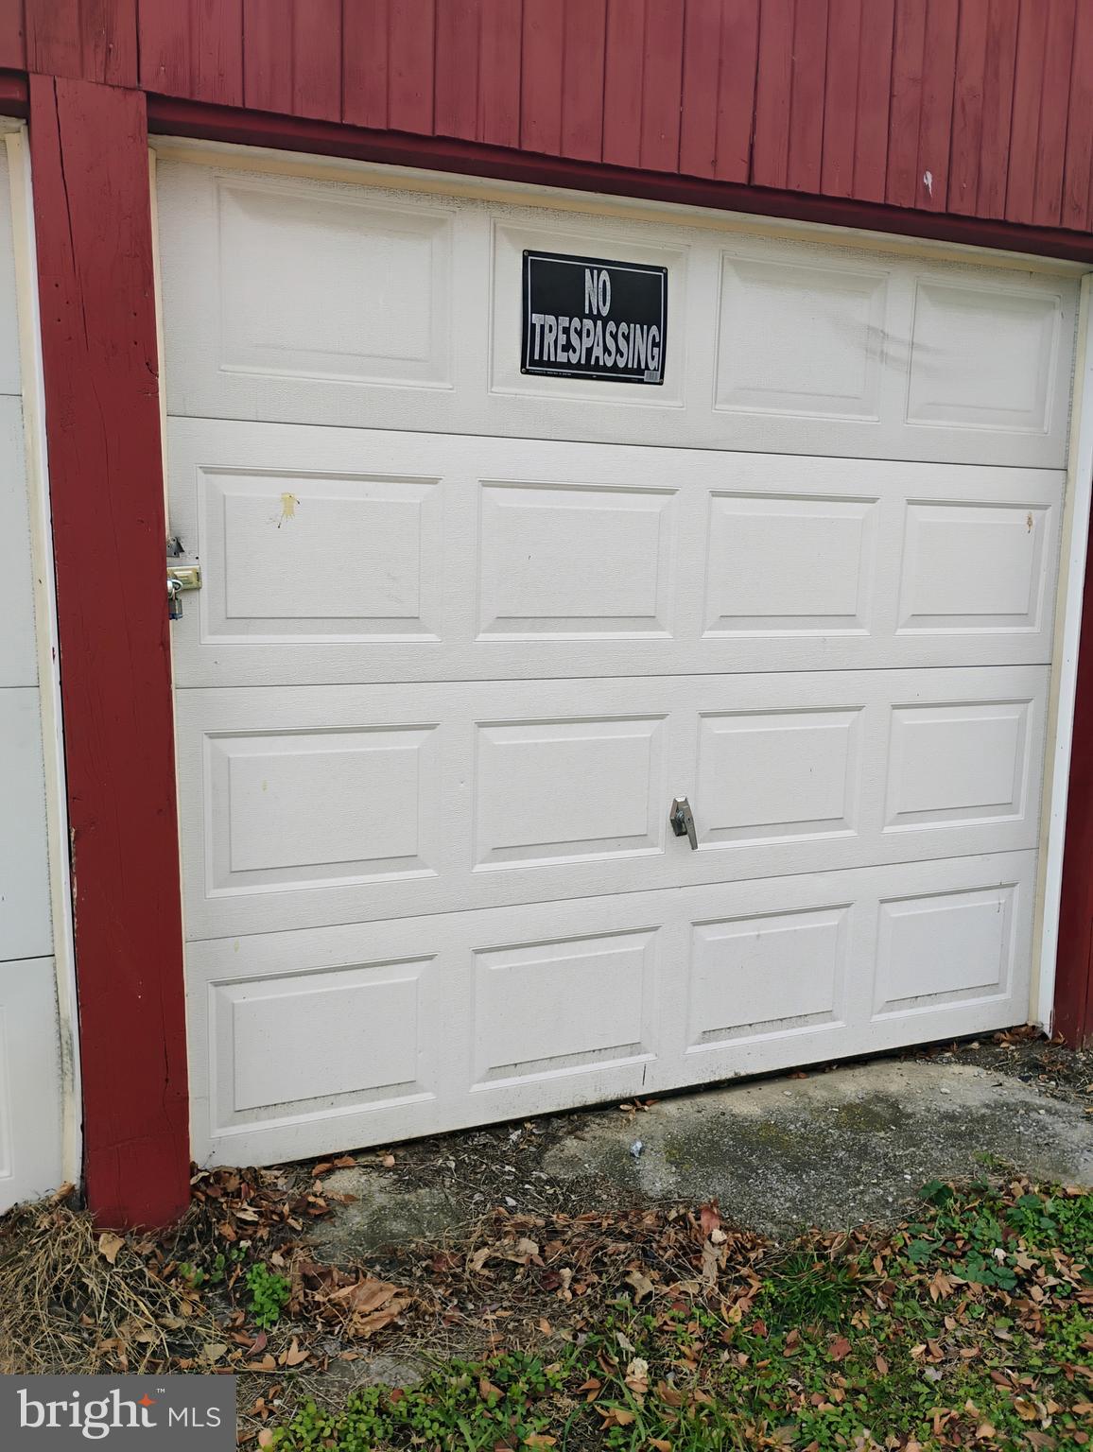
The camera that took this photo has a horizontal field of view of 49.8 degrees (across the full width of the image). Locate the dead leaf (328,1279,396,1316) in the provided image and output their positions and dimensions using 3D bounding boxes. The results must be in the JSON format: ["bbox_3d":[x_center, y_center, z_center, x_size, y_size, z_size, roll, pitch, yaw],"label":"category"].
[{"bbox_3d":[-0.343,1.058,2.178,0.130,0.035,0.080,0,9,-9],"label":"dead leaf"}]

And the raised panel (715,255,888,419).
[{"bbox_3d":[0.621,-0.926,2.835,0.473,0.350,0.020,-3,10,-24],"label":"raised panel"}]

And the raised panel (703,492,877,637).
[{"bbox_3d":[0.615,-0.395,2.921,0.493,0.341,0.020,-3,10,-24],"label":"raised panel"}]

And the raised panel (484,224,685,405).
[{"bbox_3d":[0.103,-0.903,2.606,0.473,0.350,0.020,-3,10,-24],"label":"raised panel"}]

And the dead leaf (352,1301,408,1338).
[{"bbox_3d":[-0.300,1.067,2.113,0.065,0.030,0.115,10,12,44],"label":"dead leaf"}]

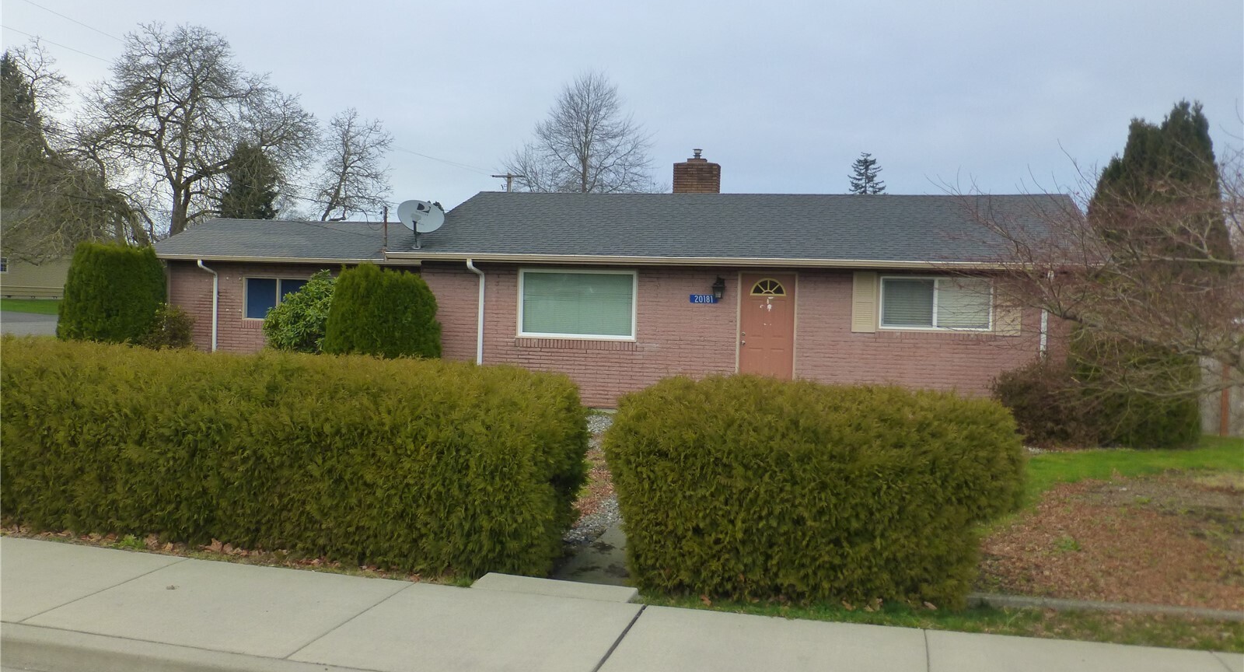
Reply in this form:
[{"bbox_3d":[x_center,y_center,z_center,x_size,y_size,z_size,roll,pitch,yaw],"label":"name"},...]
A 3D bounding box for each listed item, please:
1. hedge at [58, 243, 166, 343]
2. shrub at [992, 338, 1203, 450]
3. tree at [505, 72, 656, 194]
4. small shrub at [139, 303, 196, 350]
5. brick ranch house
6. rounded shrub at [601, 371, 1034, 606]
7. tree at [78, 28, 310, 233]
[{"bbox_3d":[-10.640,-0.542,22.500,2.240,2.700,2.000,2,1,14],"label":"hedge"},{"bbox_3d":[6.539,0.766,14.861,2.600,1.500,2.000,2,1,14],"label":"shrub"},{"bbox_3d":[-2.302,-6.614,55.148,7.500,13.700,7.500,2,1,14],"label":"tree"},{"bbox_3d":[-9.352,0.092,22.183,1.200,1.520,1.200,2,1,14],"label":"small shrub"},{"bbox_3d":[-0.923,-1.170,22.090,18.700,4.570,8.400,2,1,14],"label":"brick ranch house"},{"bbox_3d":[1.135,0.930,6.587,2.430,1.240,1.300,2,1,14],"label":"rounded shrub"},{"bbox_3d":[-17.892,-6.588,45.141,9.600,13.000,9.600,2,1,14],"label":"tree"}]

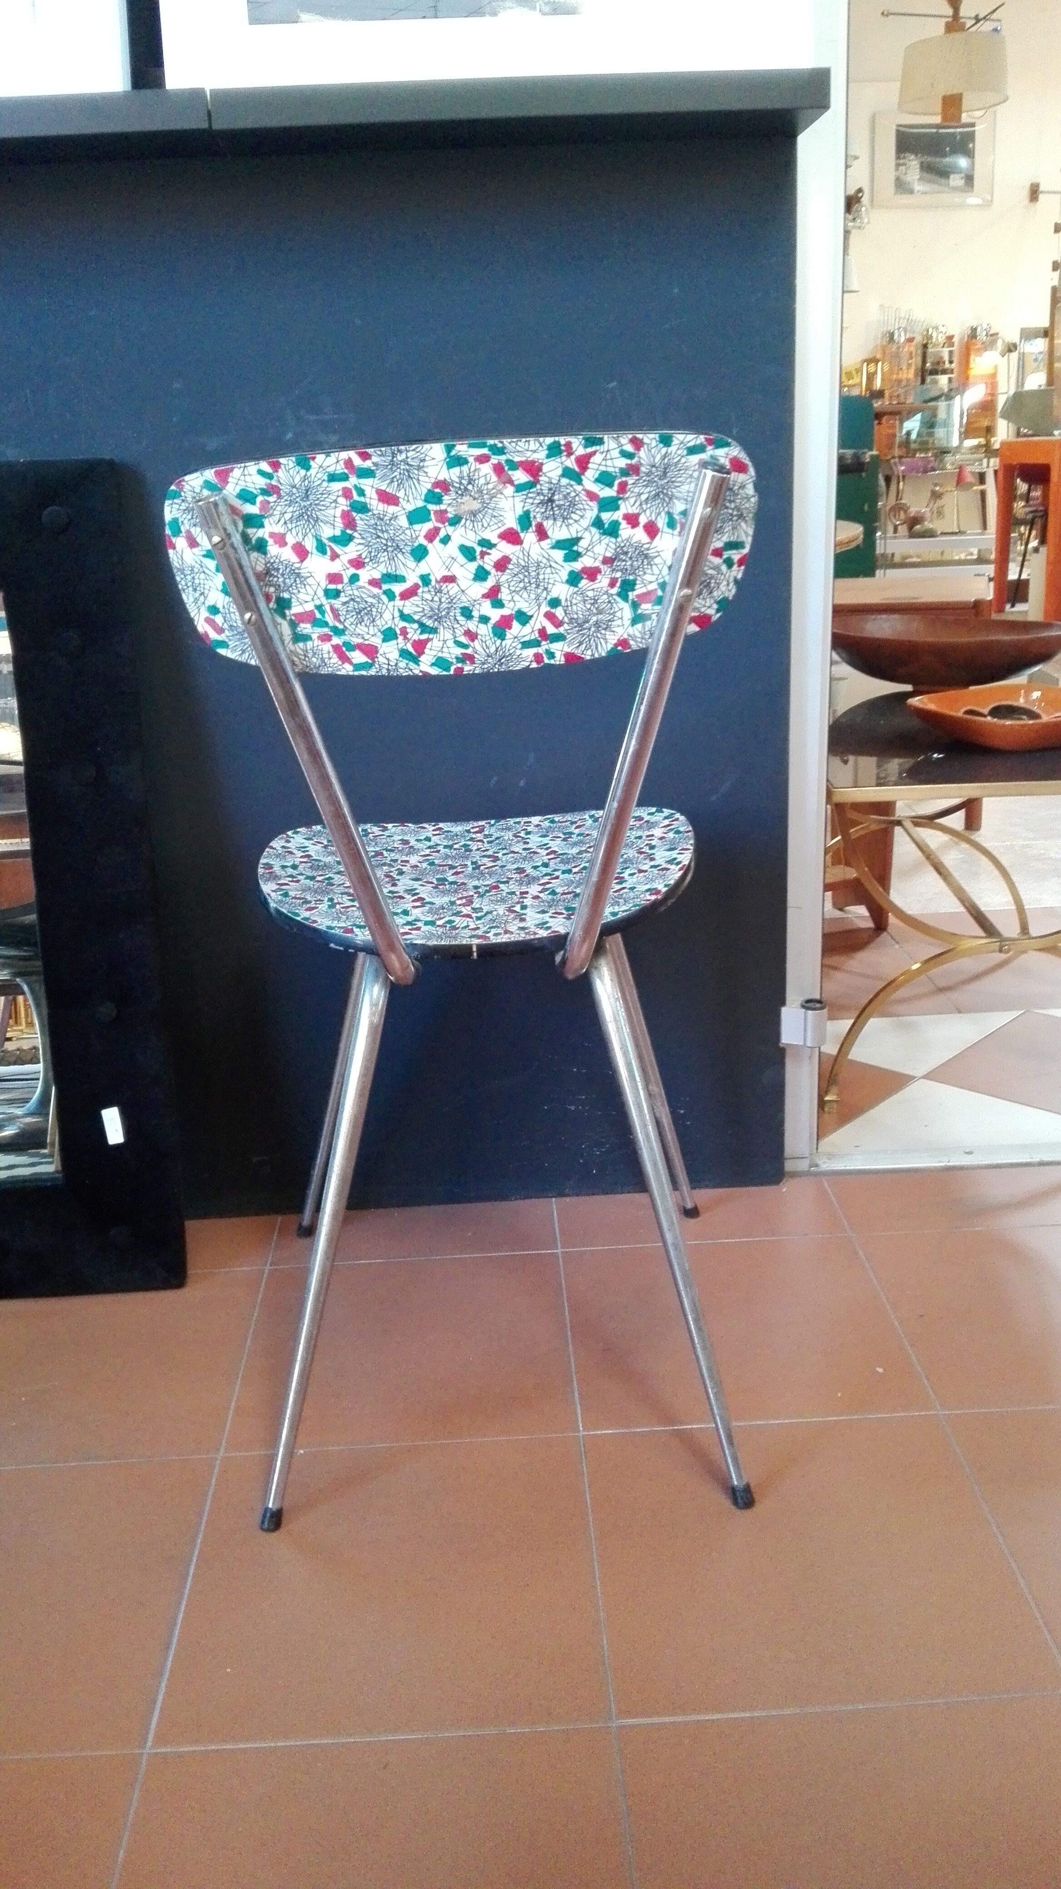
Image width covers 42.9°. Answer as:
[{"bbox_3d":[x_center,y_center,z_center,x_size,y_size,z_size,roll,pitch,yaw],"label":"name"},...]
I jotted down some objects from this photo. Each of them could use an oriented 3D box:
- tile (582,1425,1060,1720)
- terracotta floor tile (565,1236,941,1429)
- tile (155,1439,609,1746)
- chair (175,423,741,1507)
[{"bbox_3d":[0.203,0.462,1.030,0.303,0.010,0.288,-3,19,-1],"label":"tile"},{"bbox_3d":[0.193,0.369,1.303,0.303,0.010,0.288,-3,19,-1],"label":"terracotta floor tile"},{"bbox_3d":[-0.103,0.478,1.023,0.303,0.010,0.288,-3,19,-1],"label":"tile"},{"bbox_3d":[-0.042,0.010,1.133,0.440,0.800,0.520,-3,19,-1],"label":"chair"}]

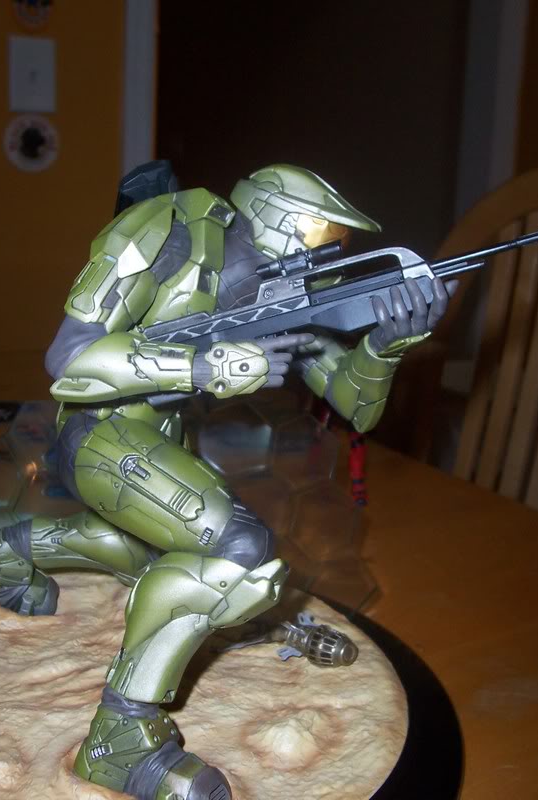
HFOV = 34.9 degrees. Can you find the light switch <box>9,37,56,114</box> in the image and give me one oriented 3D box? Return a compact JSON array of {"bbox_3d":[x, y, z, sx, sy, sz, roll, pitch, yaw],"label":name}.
[{"bbox_3d":[-0.381,-0.522,1.372,0.071,0.115,0.018,0,11,-14],"label":"light switch"}]

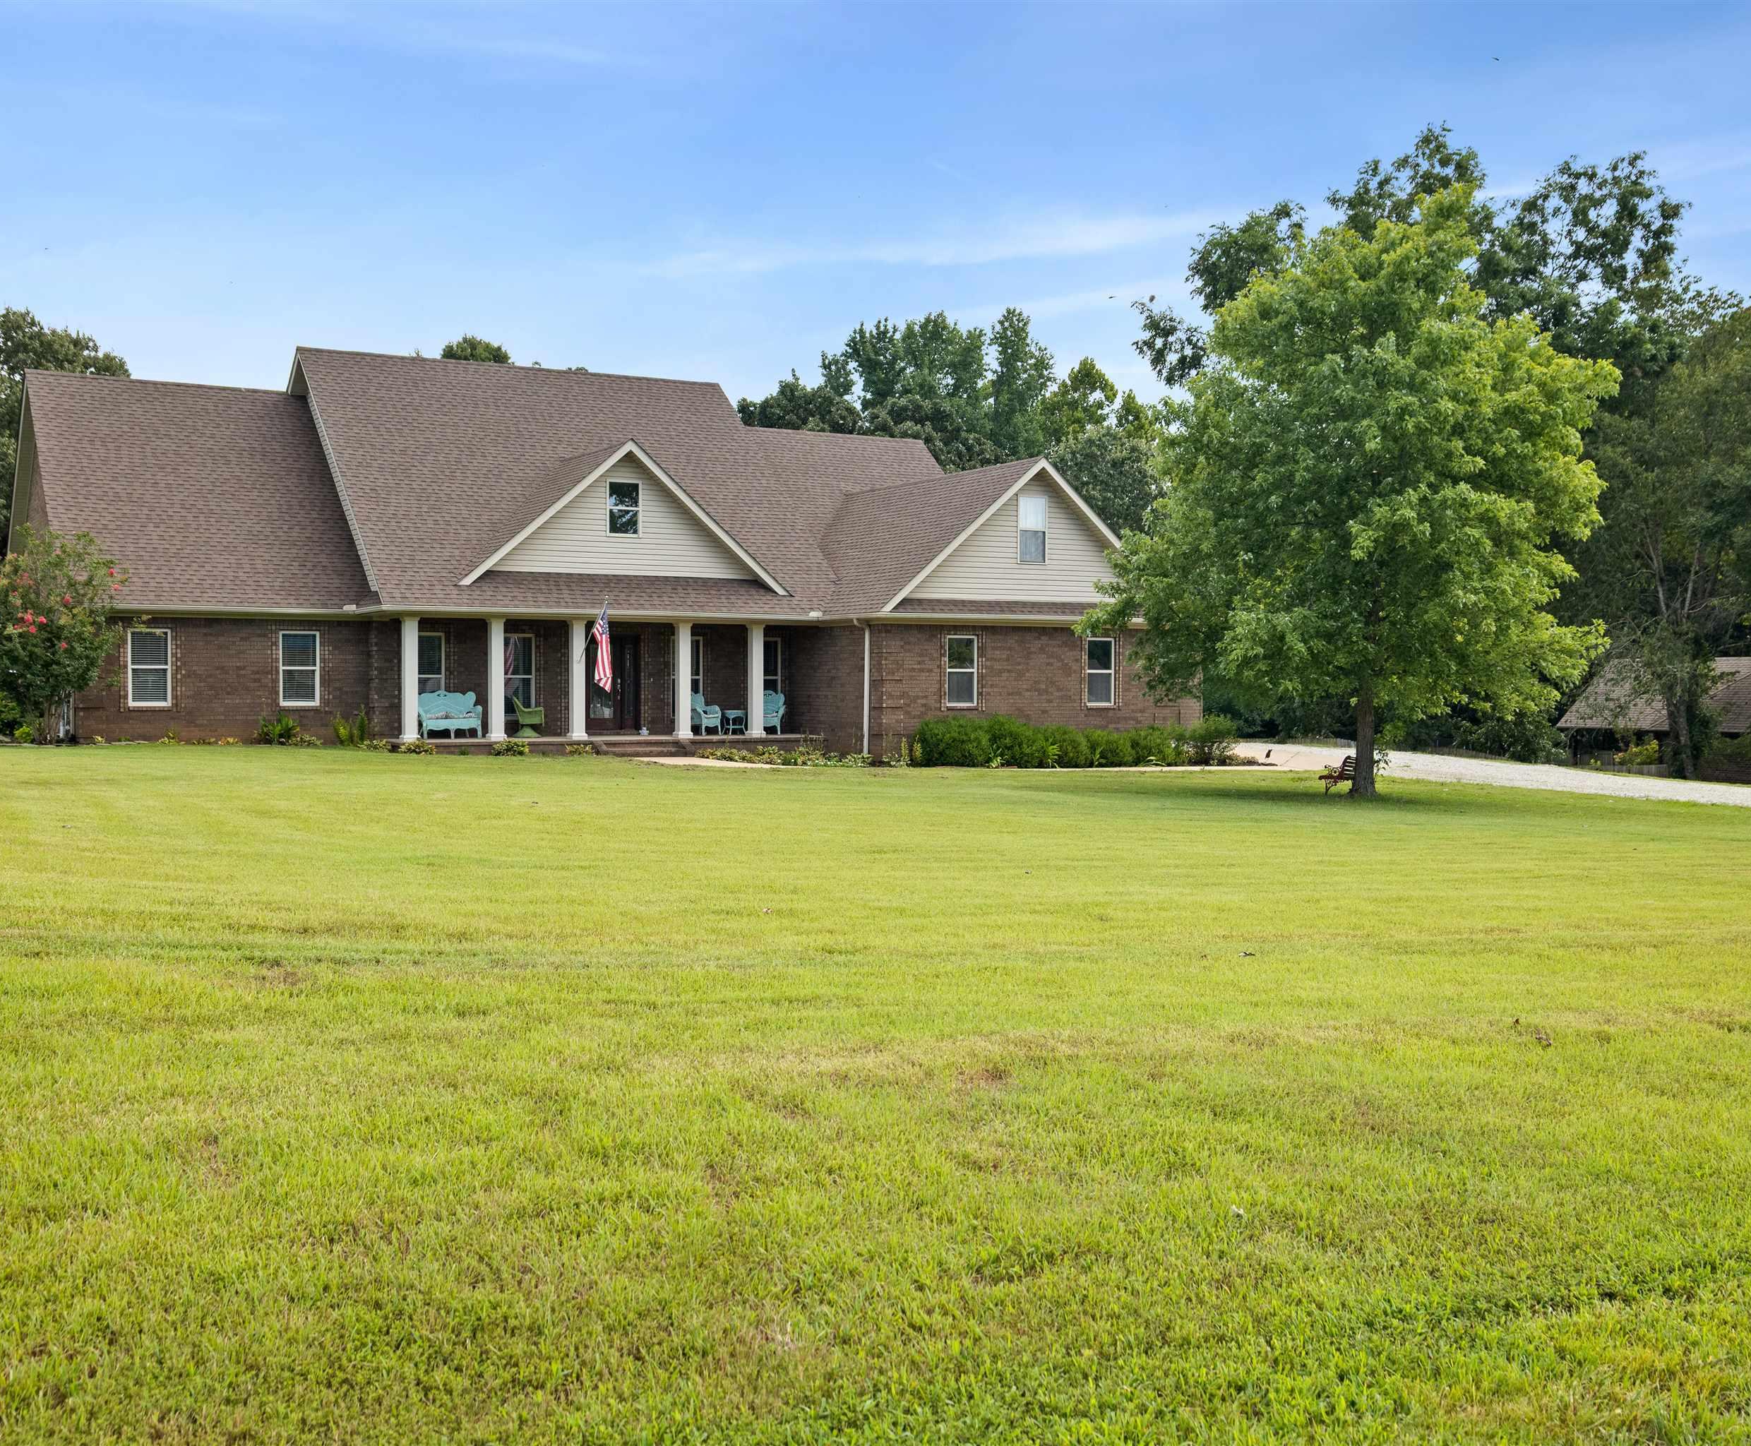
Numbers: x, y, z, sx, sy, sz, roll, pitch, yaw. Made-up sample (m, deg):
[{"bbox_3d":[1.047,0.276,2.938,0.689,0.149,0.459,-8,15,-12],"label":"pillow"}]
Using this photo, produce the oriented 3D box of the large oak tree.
[{"bbox_3d":[9.150,-4.400,35.700,9.600,11.600,9.400,0,1,0],"label":"large oak tree"}]

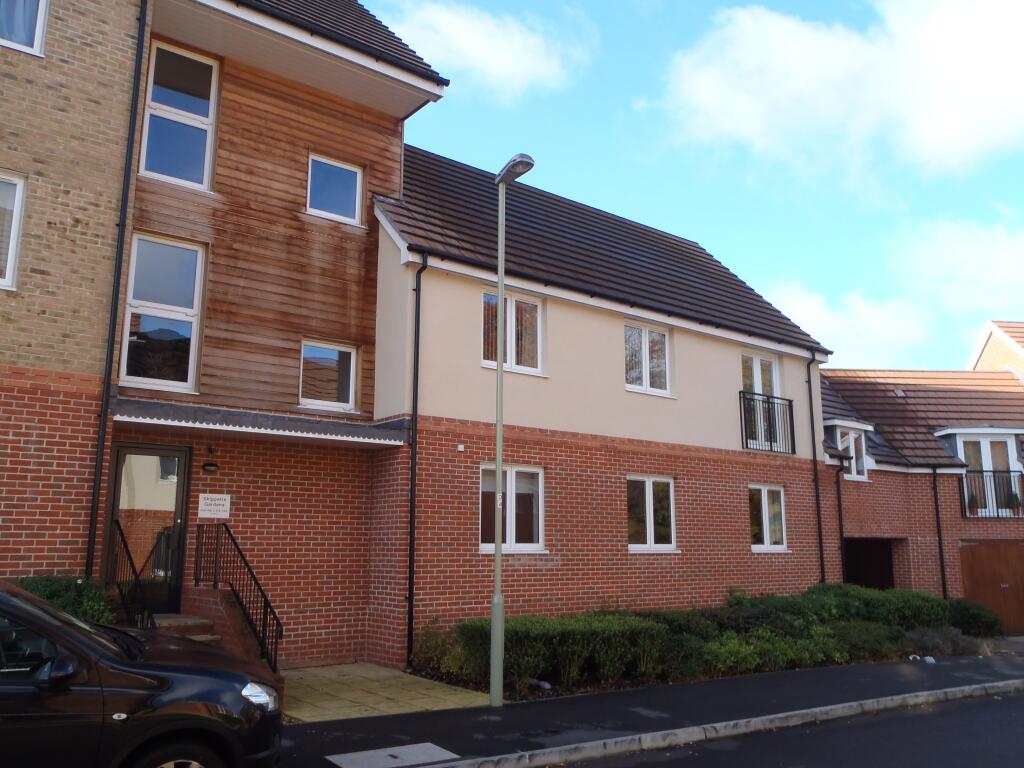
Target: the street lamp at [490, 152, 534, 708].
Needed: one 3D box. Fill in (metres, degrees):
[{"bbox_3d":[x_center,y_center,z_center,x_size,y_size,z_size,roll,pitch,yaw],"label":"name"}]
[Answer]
[{"bbox_3d":[0.013,0.370,9.049,0.260,6.070,0.740,9,-14,-37],"label":"street lamp"}]

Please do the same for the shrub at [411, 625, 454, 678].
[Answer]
[{"bbox_3d":[-1.034,3.473,10.842,0.580,0.603,0.550,9,-14,-37],"label":"shrub"}]

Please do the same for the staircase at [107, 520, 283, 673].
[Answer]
[{"bbox_3d":[-3.580,2.435,8.920,1.420,1.950,2.850,9,-14,-37],"label":"staircase"}]

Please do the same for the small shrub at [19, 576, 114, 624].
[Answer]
[{"bbox_3d":[-4.497,2.415,8.014,1.200,1.100,1.000,9,-14,-37],"label":"small shrub"}]

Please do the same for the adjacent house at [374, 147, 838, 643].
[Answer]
[{"bbox_3d":[0.653,0.320,17.734,10.950,9.700,7.400,9,-14,-37],"label":"adjacent house"}]

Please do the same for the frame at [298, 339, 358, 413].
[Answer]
[{"bbox_3d":[-2.671,-0.115,12.100,0.860,0.980,0.100,9,-14,-37],"label":"frame"}]

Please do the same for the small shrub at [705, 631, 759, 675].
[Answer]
[{"bbox_3d":[3.139,3.838,11.904,0.760,0.536,0.700,9,-14,-37],"label":"small shrub"}]

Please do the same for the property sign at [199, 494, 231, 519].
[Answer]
[{"bbox_3d":[-3.851,1.591,10.755,0.430,0.300,0.020,9,-14,-37],"label":"property sign"}]

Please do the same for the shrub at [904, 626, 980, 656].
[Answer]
[{"bbox_3d":[7.637,4.575,14.746,1.250,0.451,1.000,9,-14,-37],"label":"shrub"}]

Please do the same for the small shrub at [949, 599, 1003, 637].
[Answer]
[{"bbox_3d":[10.629,5.351,19.079,1.300,0.783,1.150,9,-14,-37],"label":"small shrub"}]

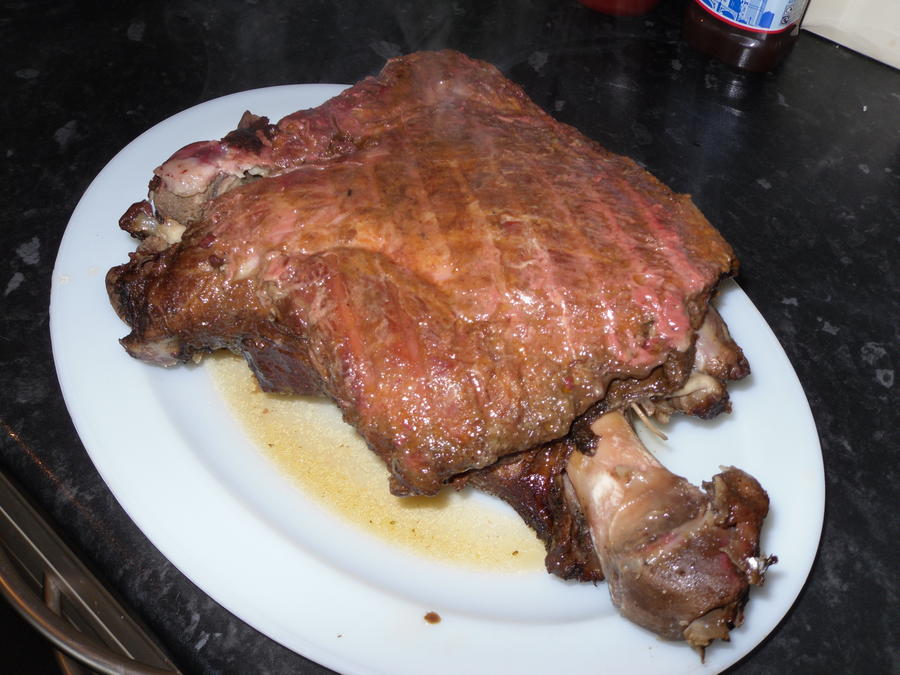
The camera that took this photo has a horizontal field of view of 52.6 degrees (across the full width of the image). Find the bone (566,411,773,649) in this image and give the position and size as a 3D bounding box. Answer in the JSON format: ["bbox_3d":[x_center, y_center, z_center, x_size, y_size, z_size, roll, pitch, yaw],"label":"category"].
[{"bbox_3d":[0.081,0.062,0.340,0.070,0.048,0.101,-16,52,-13],"label":"bone"}]

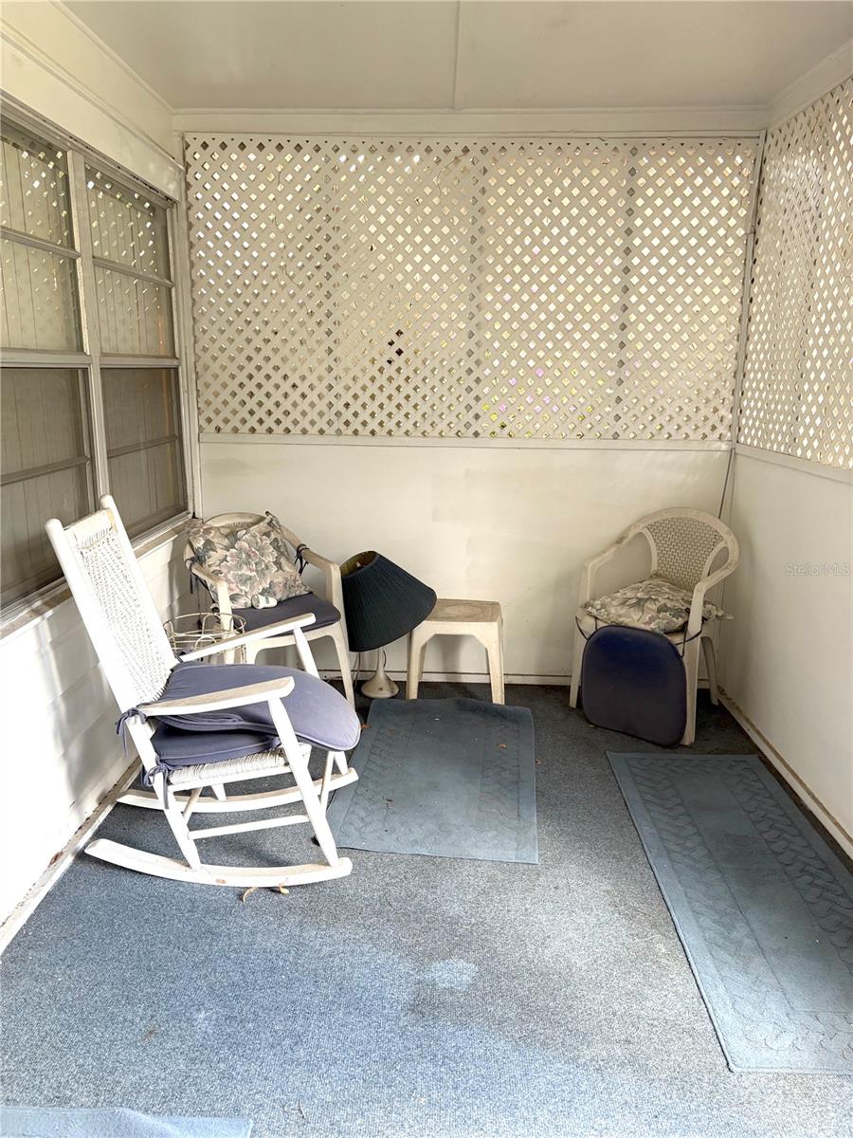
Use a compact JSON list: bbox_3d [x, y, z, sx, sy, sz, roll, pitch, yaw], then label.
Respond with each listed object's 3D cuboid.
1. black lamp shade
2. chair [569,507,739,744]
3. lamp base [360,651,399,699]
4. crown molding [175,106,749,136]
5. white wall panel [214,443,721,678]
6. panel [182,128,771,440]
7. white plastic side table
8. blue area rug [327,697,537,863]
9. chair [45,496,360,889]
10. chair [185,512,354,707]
[{"bbox_3d":[-0.226,0.094,3.609,0.440,0.290,0.440,-25,24,7],"label":"black lamp shade"},{"bbox_3d":[0.961,0.195,3.595,0.575,0.842,0.530,11,16,37],"label":"chair"},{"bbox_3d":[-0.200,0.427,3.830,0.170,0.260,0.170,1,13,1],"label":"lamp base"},{"bbox_3d":[0.167,-1.794,3.418,2.370,0.105,0.035,1,13,1],"label":"crown molding"},{"bbox_3d":[0.157,-0.025,3.841,2.320,1.080,0.030,1,13,1],"label":"white wall panel"},{"bbox_3d":[0.168,-1.158,3.579,2.310,1.215,0.030,1,13,1],"label":"panel"},{"bbox_3d":[0.128,0.375,3.739,0.415,0.410,0.370,1,13,1],"label":"white plastic side table"},{"bbox_3d":[0.045,0.715,3.081,0.690,0.030,1.090,2,13,6],"label":"blue area rug"},{"bbox_3d":[-0.594,0.332,2.478,0.785,1.045,0.600,0,13,-2],"label":"chair"},{"bbox_3d":[-0.657,0.185,3.575,0.575,0.835,0.530,-9,16,-37],"label":"chair"}]

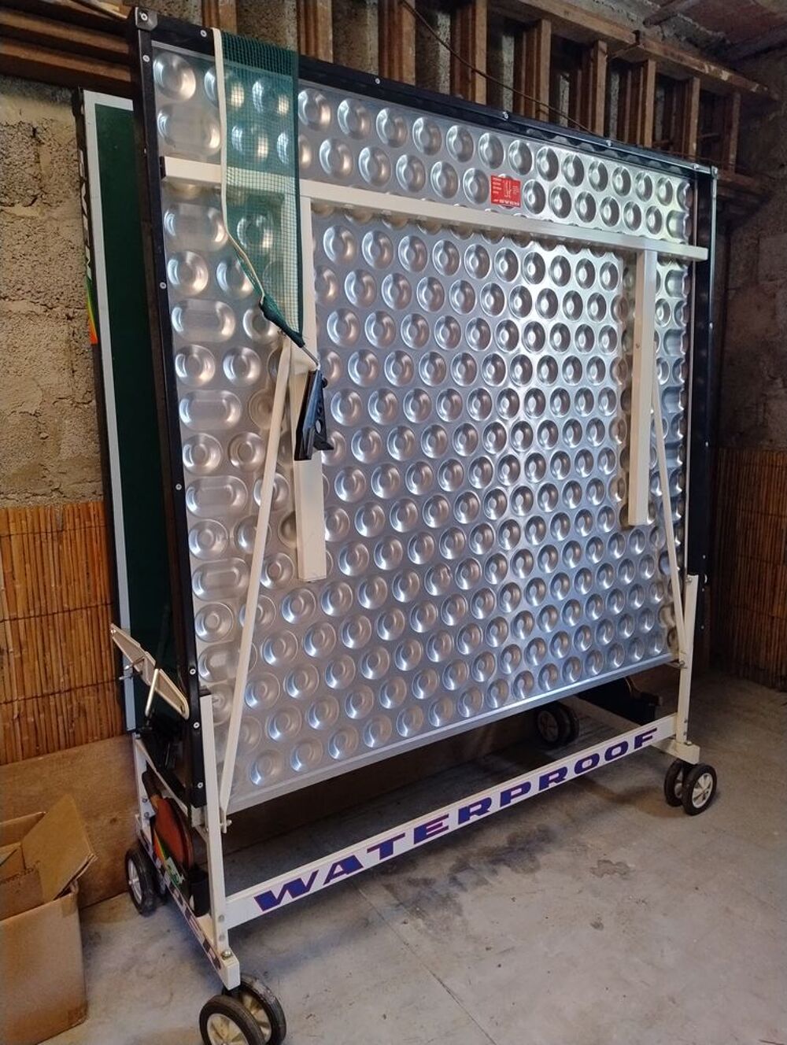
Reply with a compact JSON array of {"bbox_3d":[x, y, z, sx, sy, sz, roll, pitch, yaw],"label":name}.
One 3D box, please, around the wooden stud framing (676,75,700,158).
[{"bbox_3d":[0.978,-1.332,2.423,0.044,0.255,0.055,-7,12,-33],"label":"wooden stud framing"}]

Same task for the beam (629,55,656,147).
[{"bbox_3d":[0.786,-1.308,2.299,0.044,0.255,0.060,-7,12,-33],"label":"beam"}]

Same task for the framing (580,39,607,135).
[{"bbox_3d":[0.598,-1.284,2.176,0.044,0.255,0.062,-7,12,-33],"label":"framing"}]

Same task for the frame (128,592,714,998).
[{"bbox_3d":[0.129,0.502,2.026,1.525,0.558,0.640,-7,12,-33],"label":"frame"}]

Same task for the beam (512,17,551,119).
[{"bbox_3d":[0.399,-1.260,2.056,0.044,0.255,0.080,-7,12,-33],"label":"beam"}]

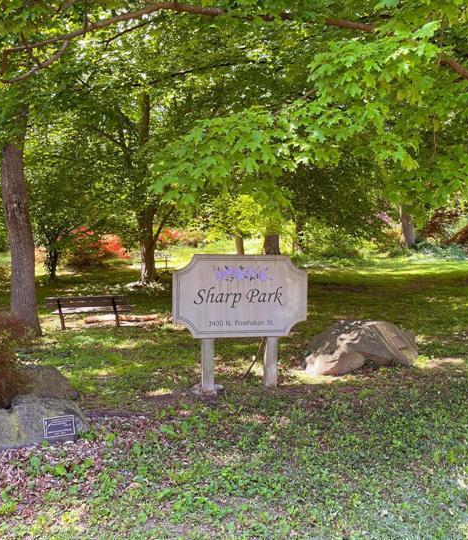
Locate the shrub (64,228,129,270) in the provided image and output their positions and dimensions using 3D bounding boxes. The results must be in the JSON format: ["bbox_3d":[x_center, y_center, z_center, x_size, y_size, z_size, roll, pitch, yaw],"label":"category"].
[{"bbox_3d":[-6.356,-0.820,25.000,2.800,1.950,2.100,0,0,0],"label":"shrub"}]

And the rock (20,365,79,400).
[{"bbox_3d":[-1.897,1.150,5.500,0.660,0.390,0.500,0,0,-18],"label":"rock"}]

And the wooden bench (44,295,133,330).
[{"bbox_3d":[-3.264,0.950,12.300,1.830,0.780,0.620,0,0,2],"label":"wooden bench"}]

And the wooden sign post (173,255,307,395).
[{"bbox_3d":[0.073,0.590,6.050,1.510,1.510,0.190,0,0,-11],"label":"wooden sign post"}]

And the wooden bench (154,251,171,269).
[{"bbox_3d":[-3.992,-0.530,27.500,1.700,0.830,0.620,0,0,0],"label":"wooden bench"}]

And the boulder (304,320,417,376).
[{"bbox_3d":[1.750,1.030,7.600,1.360,0.620,0.900,0,0,-20],"label":"boulder"}]

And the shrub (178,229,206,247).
[{"bbox_3d":[-3.070,-2.450,40.000,2.100,1.400,1.700,0,0,0],"label":"shrub"}]

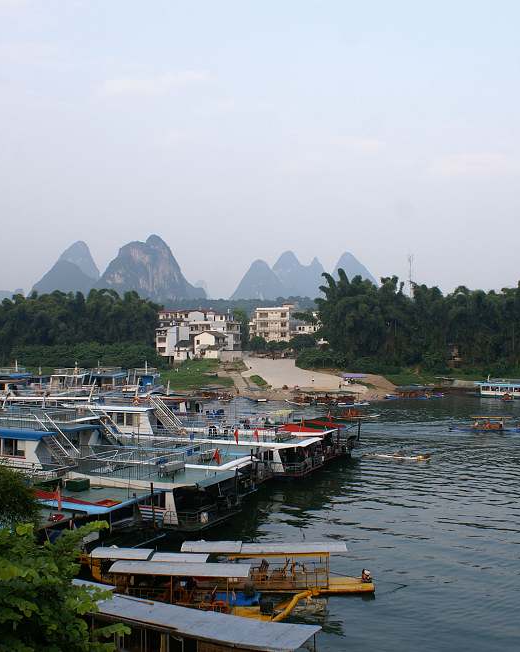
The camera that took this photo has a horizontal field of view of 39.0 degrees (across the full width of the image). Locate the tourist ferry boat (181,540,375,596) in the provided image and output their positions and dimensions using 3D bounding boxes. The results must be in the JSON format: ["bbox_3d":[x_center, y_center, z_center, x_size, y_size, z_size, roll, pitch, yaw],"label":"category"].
[{"bbox_3d":[0.750,12.027,37.000,9.800,2.250,2.100,0,0,0],"label":"tourist ferry boat"}]

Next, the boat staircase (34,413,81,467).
[{"bbox_3d":[-15.800,8.827,57.000,3.600,3.700,1.100,0,0,27],"label":"boat staircase"}]

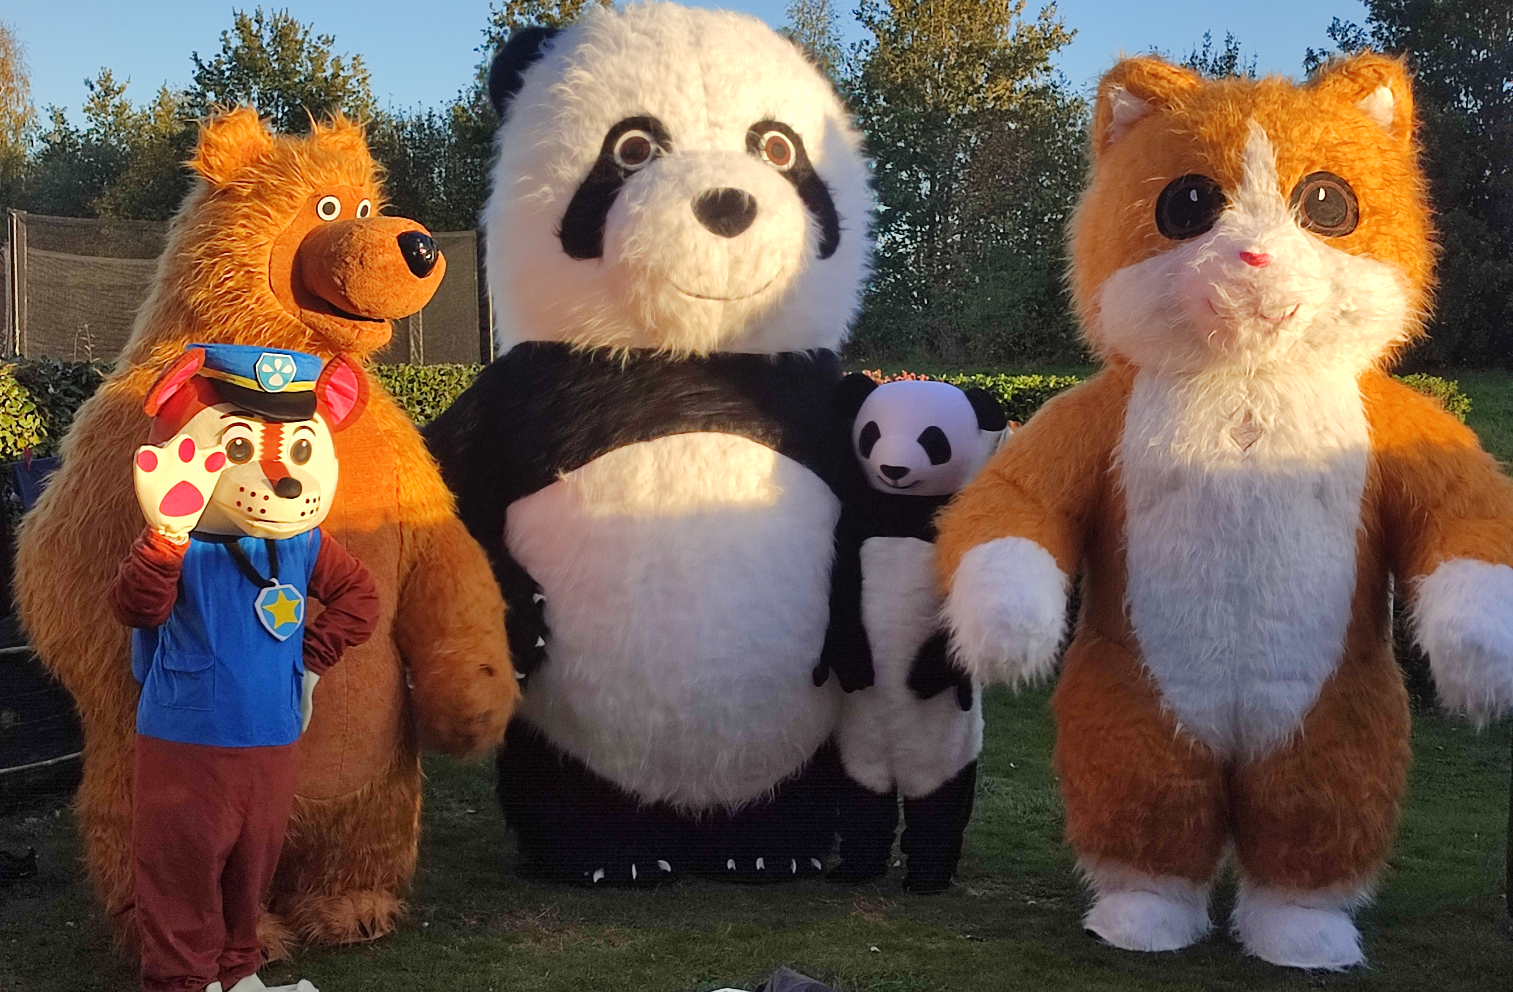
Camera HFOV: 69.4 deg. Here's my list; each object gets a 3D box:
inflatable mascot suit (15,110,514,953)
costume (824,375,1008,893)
[{"bbox_3d":[-1.470,0.106,3.436,1.250,2.450,1.400,3,5,40],"label":"inflatable mascot suit"},{"bbox_3d":[0.550,0.452,3.721,0.640,1.720,0.480,2,4,22],"label":"costume"}]

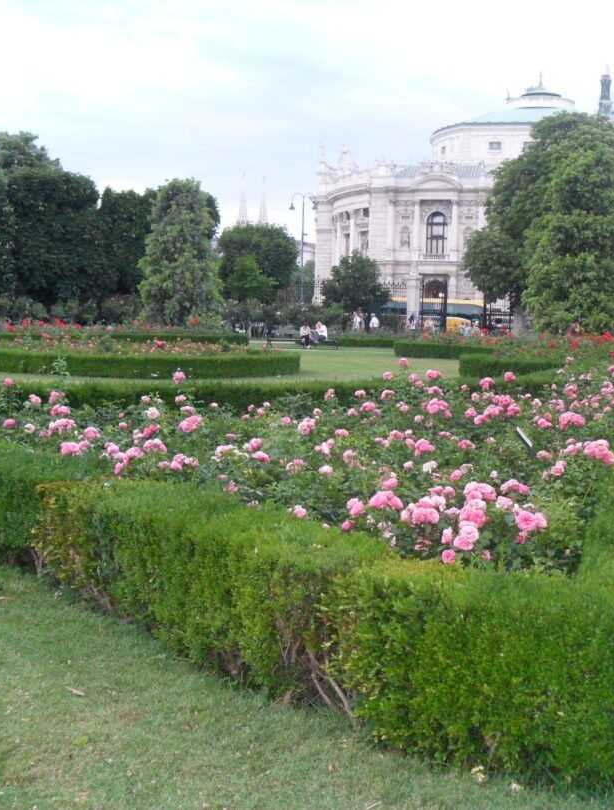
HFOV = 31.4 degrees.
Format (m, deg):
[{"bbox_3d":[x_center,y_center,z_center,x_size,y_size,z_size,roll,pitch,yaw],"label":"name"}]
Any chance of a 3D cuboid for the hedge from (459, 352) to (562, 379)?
[{"bbox_3d":[5.400,-0.870,27.800,0.650,0.550,3.900,-3,6,-37],"label":"hedge"}]

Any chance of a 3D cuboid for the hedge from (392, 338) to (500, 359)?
[{"bbox_3d":[5.400,-1.970,41.300,0.650,0.550,6.600,-2,5,-30],"label":"hedge"}]

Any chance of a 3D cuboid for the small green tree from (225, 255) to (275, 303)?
[{"bbox_3d":[-3.844,-7.185,73.000,3.500,5.500,3.500,1,5,0],"label":"small green tree"}]

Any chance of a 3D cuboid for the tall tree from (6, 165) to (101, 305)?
[{"bbox_3d":[-15.668,-9.399,67.479,6.103,10.042,6.103,0,5,-13],"label":"tall tree"}]

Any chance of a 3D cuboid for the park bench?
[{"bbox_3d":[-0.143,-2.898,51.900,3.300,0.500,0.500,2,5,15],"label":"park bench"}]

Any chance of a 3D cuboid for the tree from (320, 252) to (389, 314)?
[{"bbox_3d":[3.109,-6.930,70.000,4.500,5.700,4.500,1,5,0],"label":"tree"}]

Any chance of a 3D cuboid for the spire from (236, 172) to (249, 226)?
[{"bbox_3d":[-44.956,-140.683,756.010,9.500,40.000,9.500,1,5,-4],"label":"spire"}]

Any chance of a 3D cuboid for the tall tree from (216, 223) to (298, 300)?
[{"bbox_3d":[-3.663,-9.208,80.000,6.200,8.400,6.000,1,5,0],"label":"tall tree"}]

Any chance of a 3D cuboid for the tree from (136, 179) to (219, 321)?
[{"bbox_3d":[-7.232,-8.153,61.548,4.656,8.882,4.656,1,5,-7],"label":"tree"}]

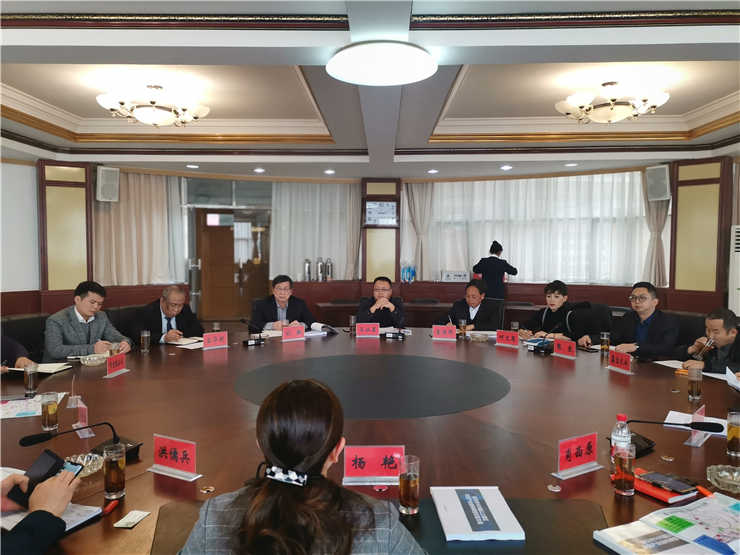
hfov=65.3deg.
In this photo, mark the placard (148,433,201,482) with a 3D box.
[{"bbox_3d":[-0.676,0.618,1.999,0.200,0.120,0.060,2,3,27],"label":"placard"}]

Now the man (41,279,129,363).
[{"bbox_3d":[-1.980,0.672,4.107,0.750,1.260,0.600,2,4,42],"label":"man"}]

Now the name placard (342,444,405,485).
[{"bbox_3d":[0.017,0.624,1.933,0.200,0.120,0.060,0,3,-2],"label":"name placard"}]

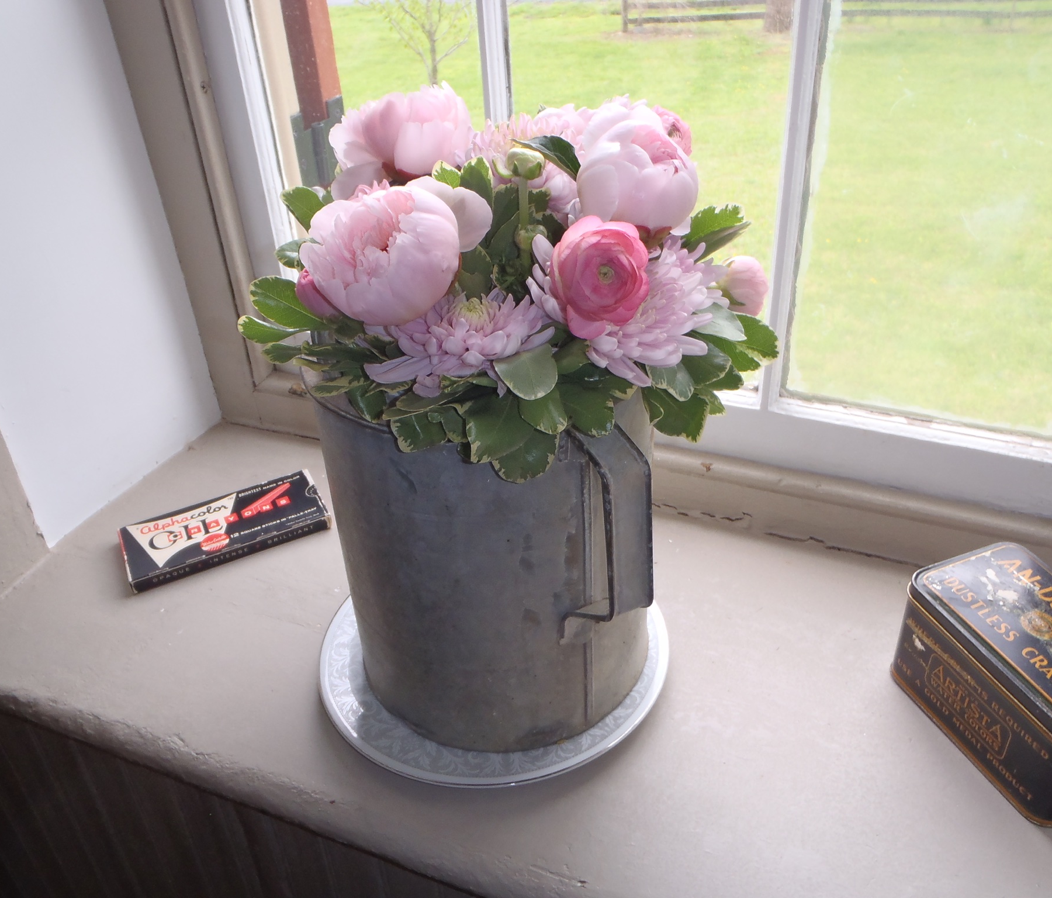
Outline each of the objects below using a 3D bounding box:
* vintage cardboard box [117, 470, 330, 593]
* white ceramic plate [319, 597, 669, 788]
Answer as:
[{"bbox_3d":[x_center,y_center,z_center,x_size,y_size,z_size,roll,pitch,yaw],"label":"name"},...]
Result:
[{"bbox_3d":[-0.215,0.057,0.693,0.137,0.010,0.065,-18,36,-20],"label":"vintage cardboard box"},{"bbox_3d":[-0.018,0.120,0.573,0.204,0.018,0.204,-3,34,2],"label":"white ceramic plate"}]

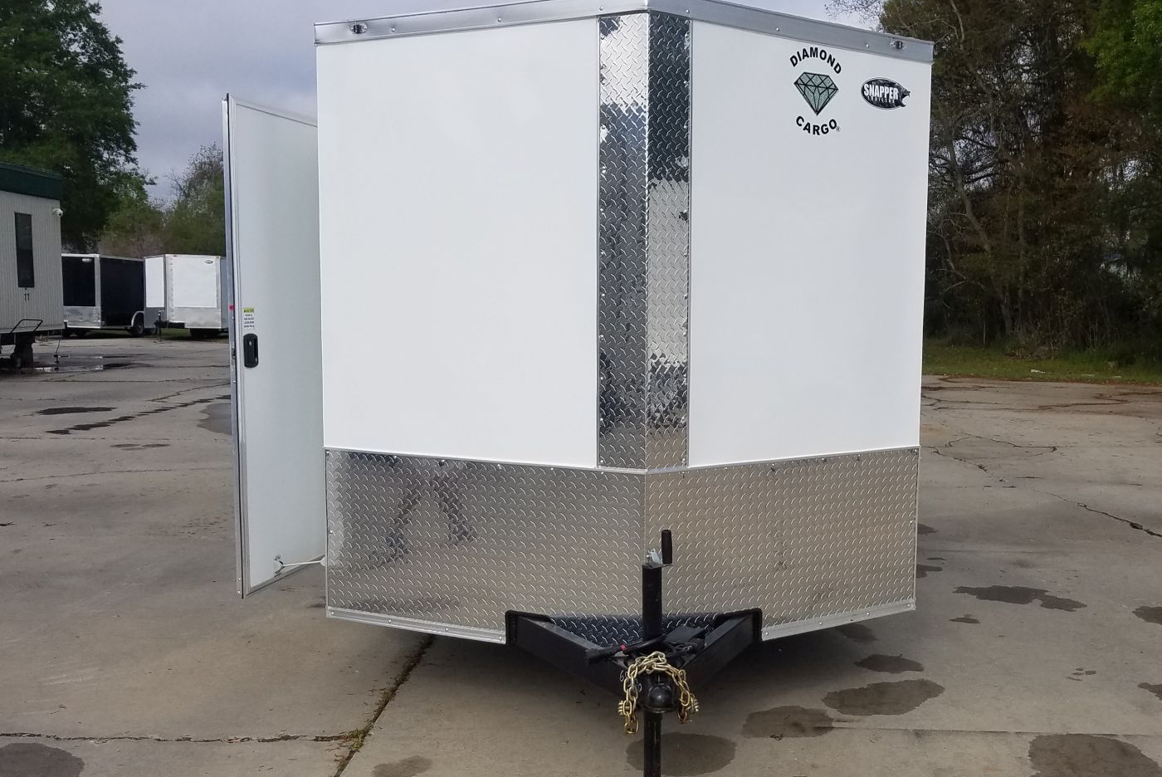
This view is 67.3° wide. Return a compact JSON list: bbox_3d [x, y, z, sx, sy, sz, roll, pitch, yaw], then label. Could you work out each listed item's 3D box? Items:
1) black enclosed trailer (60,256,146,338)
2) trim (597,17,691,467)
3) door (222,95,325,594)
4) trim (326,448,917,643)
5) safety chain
[{"bbox_3d":[-14.650,-2.700,26.100,2.250,2.400,5.700,0,5,-2],"label":"black enclosed trailer"},{"bbox_3d":[0.198,-0.434,2.673,0.287,1.377,0.064,0,5,-4],"label":"trim"},{"bbox_3d":[-1.131,-0.174,3.611,0.050,1.811,0.961,2,5,17],"label":"door"},{"bbox_3d":[0.181,0.539,2.948,2.150,0.609,0.451,0,5,-4],"label":"trim"},{"bbox_3d":[0.207,0.820,2.360,0.205,0.205,0.150,0,5,-4],"label":"safety chain"}]

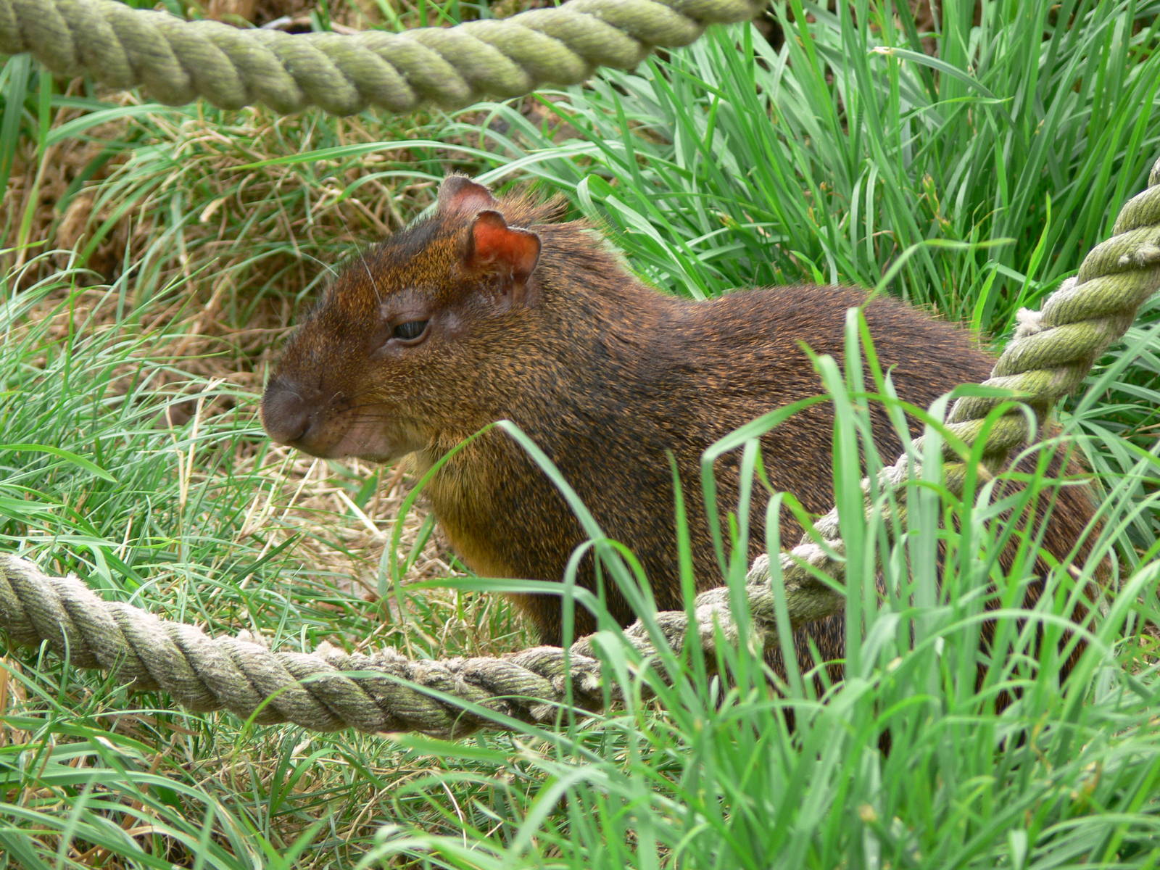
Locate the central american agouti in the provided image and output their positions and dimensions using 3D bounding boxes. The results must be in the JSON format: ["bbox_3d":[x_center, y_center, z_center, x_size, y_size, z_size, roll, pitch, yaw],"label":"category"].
[{"bbox_3d":[0.042,0.011,5.000,0.360,0.235,0.165,-2,17,-6],"label":"central american agouti"}]

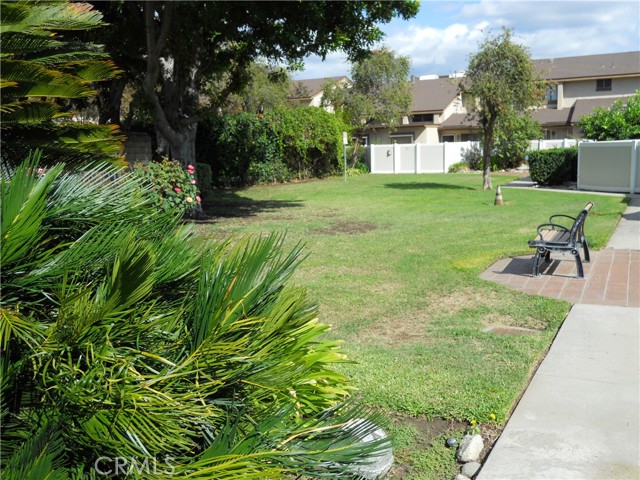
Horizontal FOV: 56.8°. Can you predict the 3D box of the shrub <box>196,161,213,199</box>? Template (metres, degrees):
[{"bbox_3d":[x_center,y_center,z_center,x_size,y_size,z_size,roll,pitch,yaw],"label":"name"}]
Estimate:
[{"bbox_3d":[-4.418,-2.300,21.600,0.850,1.150,0.850,3,9,28],"label":"shrub"}]

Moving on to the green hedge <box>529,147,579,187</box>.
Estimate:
[{"bbox_3d":[10.668,-3.330,26.800,1.800,1.550,1.800,3,9,28],"label":"green hedge"}]

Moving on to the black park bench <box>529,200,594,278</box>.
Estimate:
[{"bbox_3d":[3.247,-0.007,7.920,0.660,0.840,1.220,2,9,26],"label":"black park bench"}]

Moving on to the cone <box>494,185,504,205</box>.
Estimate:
[{"bbox_3d":[5.370,-1.331,17.700,0.310,0.660,0.310,1,8,16],"label":"cone"}]

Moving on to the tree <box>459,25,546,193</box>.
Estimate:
[{"bbox_3d":[7.404,-5.314,24.000,3.400,6.500,3.300,1,9,17],"label":"tree"}]

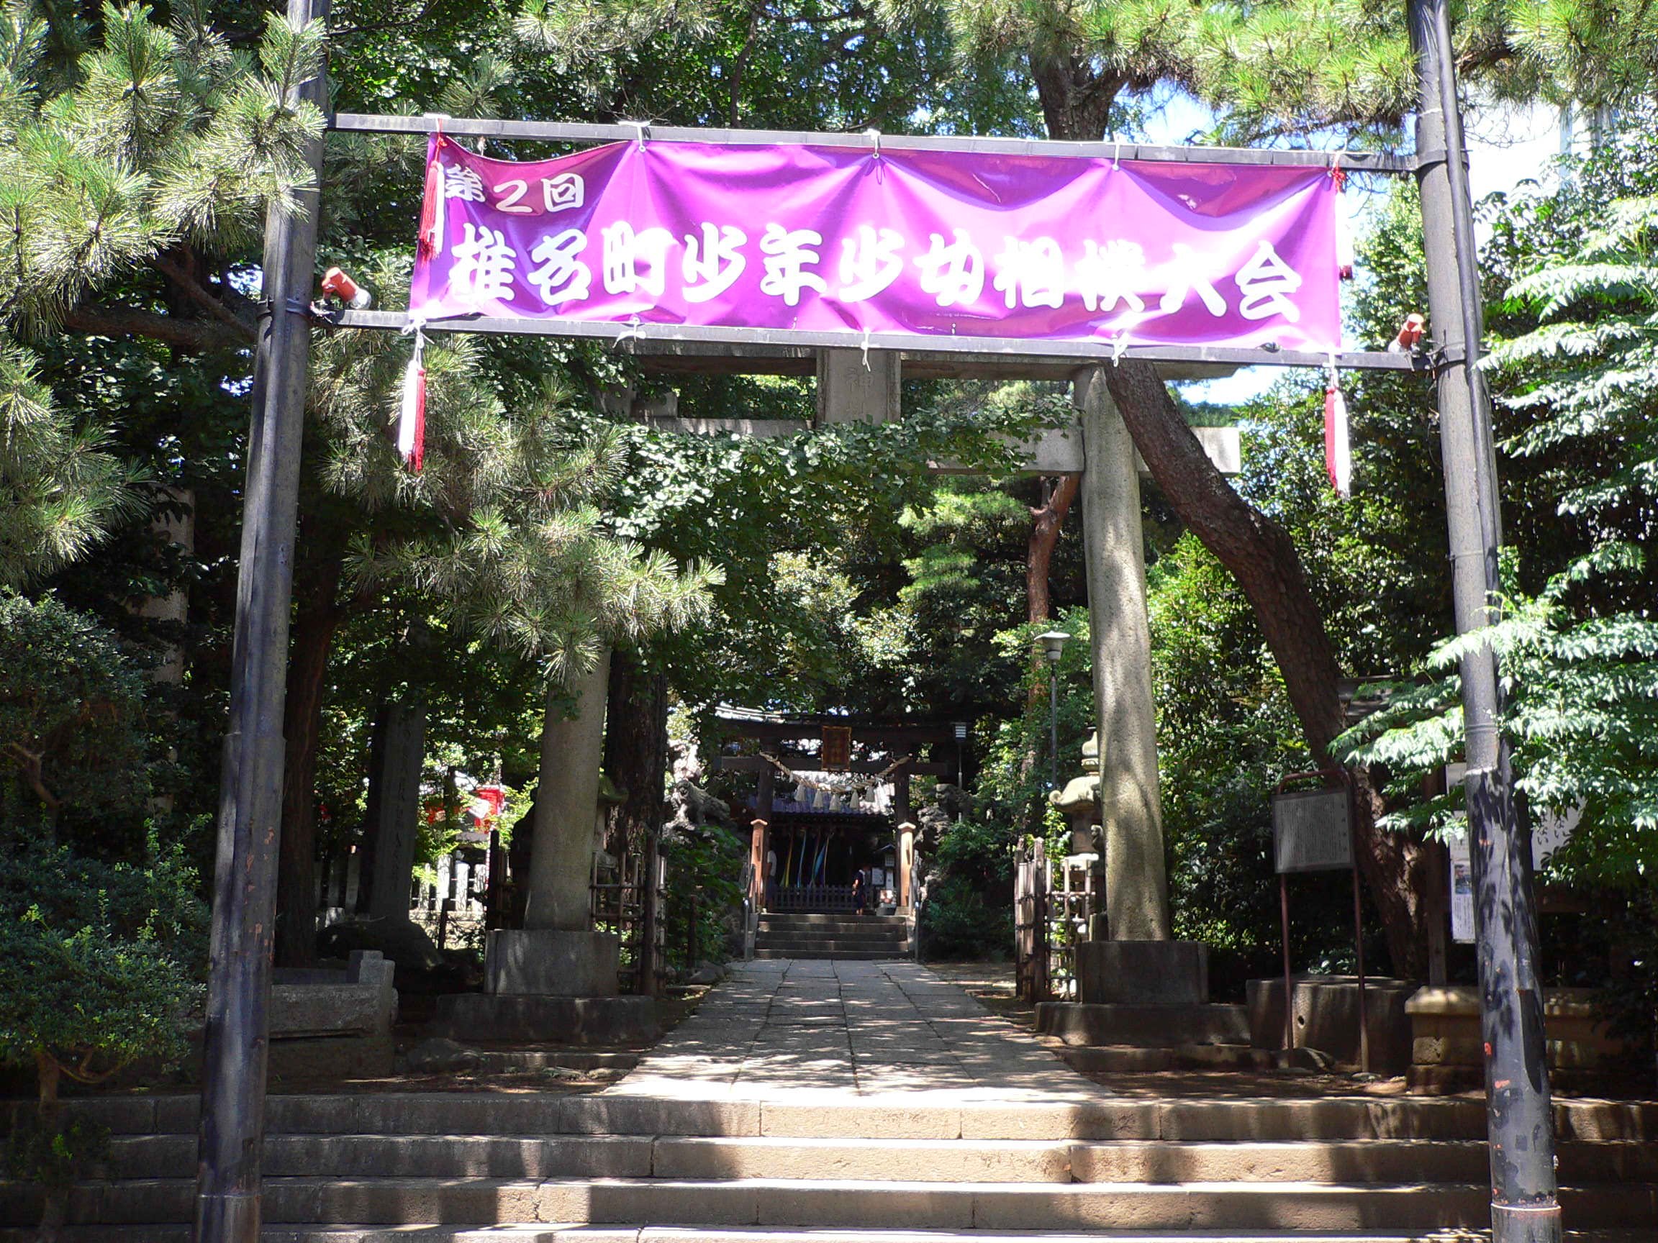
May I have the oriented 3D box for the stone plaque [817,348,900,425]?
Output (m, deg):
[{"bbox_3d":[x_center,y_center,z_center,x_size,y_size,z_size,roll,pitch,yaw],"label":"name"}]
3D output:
[{"bbox_3d":[0.222,-1.978,12.750,0.630,0.992,0.140,1,-5,0],"label":"stone plaque"}]

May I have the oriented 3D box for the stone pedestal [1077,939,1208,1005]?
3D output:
[{"bbox_3d":[2.225,2.533,12.097,0.840,0.433,0.840,1,-12,0],"label":"stone pedestal"}]

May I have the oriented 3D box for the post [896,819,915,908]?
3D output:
[{"bbox_3d":[1.279,4.103,28.045,0.280,1.461,0.280,1,-12,0],"label":"post"}]

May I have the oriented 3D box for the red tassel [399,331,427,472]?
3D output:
[{"bbox_3d":[-1.472,-0.782,5.939,0.080,0.516,0.060,1,-12,-1],"label":"red tassel"}]

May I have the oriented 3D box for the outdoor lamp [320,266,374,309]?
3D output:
[{"bbox_3d":[-1.743,-1.205,6.055,0.170,0.100,0.100,38,-3,16],"label":"outdoor lamp"}]

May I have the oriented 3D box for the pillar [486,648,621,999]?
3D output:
[{"bbox_3d":[-1.935,0.312,12.543,0.850,4.853,0.850,1,-12,0],"label":"pillar"}]

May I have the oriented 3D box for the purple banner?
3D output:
[{"bbox_3d":[0.177,-1.382,6.114,3.381,0.750,0.080,2,-12,0],"label":"purple banner"}]

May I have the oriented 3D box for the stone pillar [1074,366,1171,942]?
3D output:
[{"bbox_3d":[2.189,0.172,12.620,0.472,4.387,0.472,-1,-12,-1],"label":"stone pillar"}]

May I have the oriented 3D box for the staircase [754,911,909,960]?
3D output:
[{"bbox_3d":[0.047,5.087,27.008,2.429,0.725,1.500,1,-12,0],"label":"staircase"}]

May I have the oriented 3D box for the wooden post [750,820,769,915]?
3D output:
[{"bbox_3d":[-1.169,4.077,28.022,0.280,1.545,0.280,1,-12,0],"label":"wooden post"}]

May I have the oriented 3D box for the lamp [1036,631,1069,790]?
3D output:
[{"bbox_3d":[2.586,2.033,19.102,0.380,3.893,0.380,1,-12,0],"label":"lamp"}]

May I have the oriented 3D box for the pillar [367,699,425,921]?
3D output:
[{"bbox_3d":[-4.038,1.716,15.721,0.360,2.160,0.280,8,-14,-30],"label":"pillar"}]

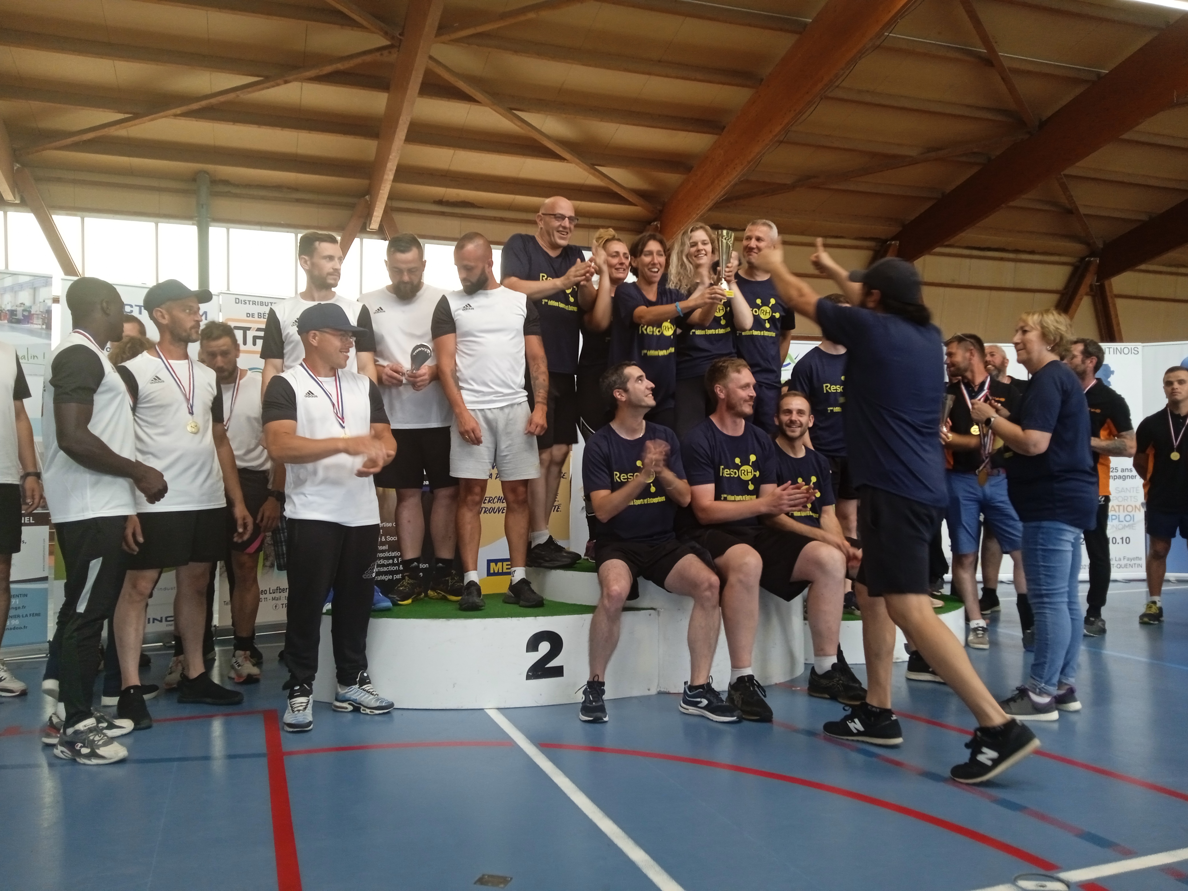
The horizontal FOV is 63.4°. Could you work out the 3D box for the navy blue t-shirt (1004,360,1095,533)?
[{"bbox_3d":[1.869,-0.006,3.930,0.370,0.700,0.500,-1,-1,24],"label":"navy blue t-shirt"}]

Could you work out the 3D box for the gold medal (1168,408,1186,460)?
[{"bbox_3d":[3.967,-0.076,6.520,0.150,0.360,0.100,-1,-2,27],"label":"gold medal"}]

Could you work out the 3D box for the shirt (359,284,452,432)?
[{"bbox_3d":[-0.943,-0.450,4.820,0.550,0.720,0.300,0,-1,-6],"label":"shirt"}]

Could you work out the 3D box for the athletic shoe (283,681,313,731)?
[{"bbox_3d":[-1.206,1.063,3.930,0.110,0.135,0.305,0,-1,-12],"label":"athletic shoe"}]

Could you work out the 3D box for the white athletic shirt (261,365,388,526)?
[{"bbox_3d":[-1.132,0.000,4.050,0.520,0.680,0.300,1,-1,-29],"label":"white athletic shirt"}]

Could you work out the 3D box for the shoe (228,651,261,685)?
[{"bbox_3d":[-1.707,1.070,4.668,0.105,0.125,0.290,0,-2,-35],"label":"shoe"}]

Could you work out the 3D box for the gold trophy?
[{"bbox_3d":[0.618,-0.858,4.520,0.090,0.330,0.090,0,-1,-9],"label":"gold trophy"}]

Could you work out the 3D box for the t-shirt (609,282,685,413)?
[{"bbox_3d":[0.275,-0.512,5.000,0.420,0.680,0.280,0,-1,-15],"label":"t-shirt"}]

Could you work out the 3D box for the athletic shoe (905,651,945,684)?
[{"bbox_3d":[1.612,1.029,4.460,0.295,0.125,0.110,-1,-1,33],"label":"athletic shoe"}]

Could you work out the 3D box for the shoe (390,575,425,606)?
[{"bbox_3d":[-0.879,0.676,4.611,0.108,0.125,0.285,-1,-1,7],"label":"shoe"}]

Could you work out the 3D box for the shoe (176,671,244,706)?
[{"bbox_3d":[-1.689,1.068,4.230,0.290,0.125,0.105,0,-1,12],"label":"shoe"}]

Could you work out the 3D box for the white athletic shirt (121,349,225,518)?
[{"bbox_3d":[-1.798,-0.057,4.070,0.490,0.690,0.290,1,-2,-44],"label":"white athletic shirt"}]

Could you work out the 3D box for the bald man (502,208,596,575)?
[{"bbox_3d":[-0.218,-0.303,4.655,0.500,1.790,0.420,1,-2,-41],"label":"bald man"}]

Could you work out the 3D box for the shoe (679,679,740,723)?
[{"bbox_3d":[0.487,1.075,4.040,0.295,0.120,0.105,-1,-2,44],"label":"shoe"}]

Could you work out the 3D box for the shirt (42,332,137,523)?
[{"bbox_3d":[-1.855,-0.067,3.540,0.300,0.690,0.440,0,-1,-16],"label":"shirt"}]

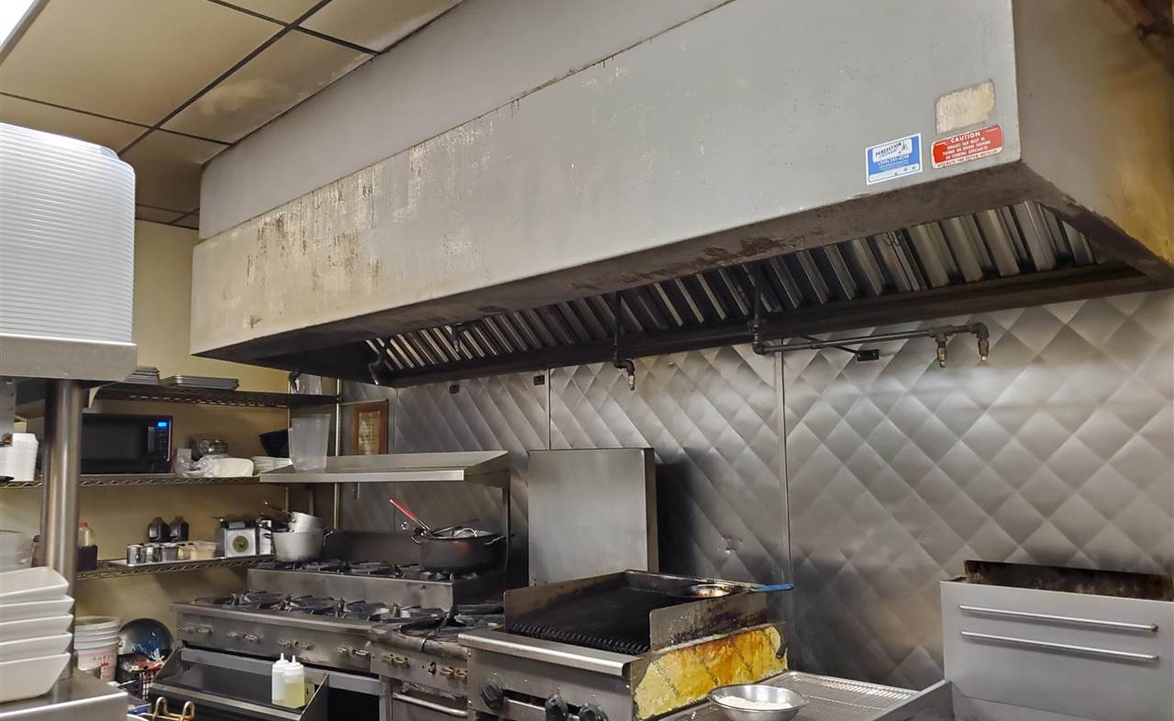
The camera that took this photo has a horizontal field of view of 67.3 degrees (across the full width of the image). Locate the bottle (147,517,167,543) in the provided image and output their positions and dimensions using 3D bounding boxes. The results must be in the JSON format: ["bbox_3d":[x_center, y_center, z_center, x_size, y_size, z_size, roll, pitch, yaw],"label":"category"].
[{"bbox_3d":[-2.341,0.955,4.805,0.105,0.205,0.115,-7,-9,44],"label":"bottle"}]

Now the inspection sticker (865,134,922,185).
[{"bbox_3d":[0.607,-0.397,1.742,0.115,0.077,0.002,-7,-9,43],"label":"inspection sticker"}]

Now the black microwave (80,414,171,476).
[{"bbox_3d":[-2.453,0.437,4.510,0.375,0.295,0.495,-7,-9,44],"label":"black microwave"}]

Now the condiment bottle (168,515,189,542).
[{"bbox_3d":[-2.249,0.965,4.863,0.110,0.205,0.110,3,-8,-33],"label":"condiment bottle"}]

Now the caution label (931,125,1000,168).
[{"bbox_3d":[0.692,-0.387,1.605,0.126,0.053,0.003,-7,-9,44],"label":"caution label"}]

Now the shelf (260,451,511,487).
[{"bbox_3d":[-0.890,0.462,3.726,1.220,0.115,0.270,-5,-7,34],"label":"shelf"}]

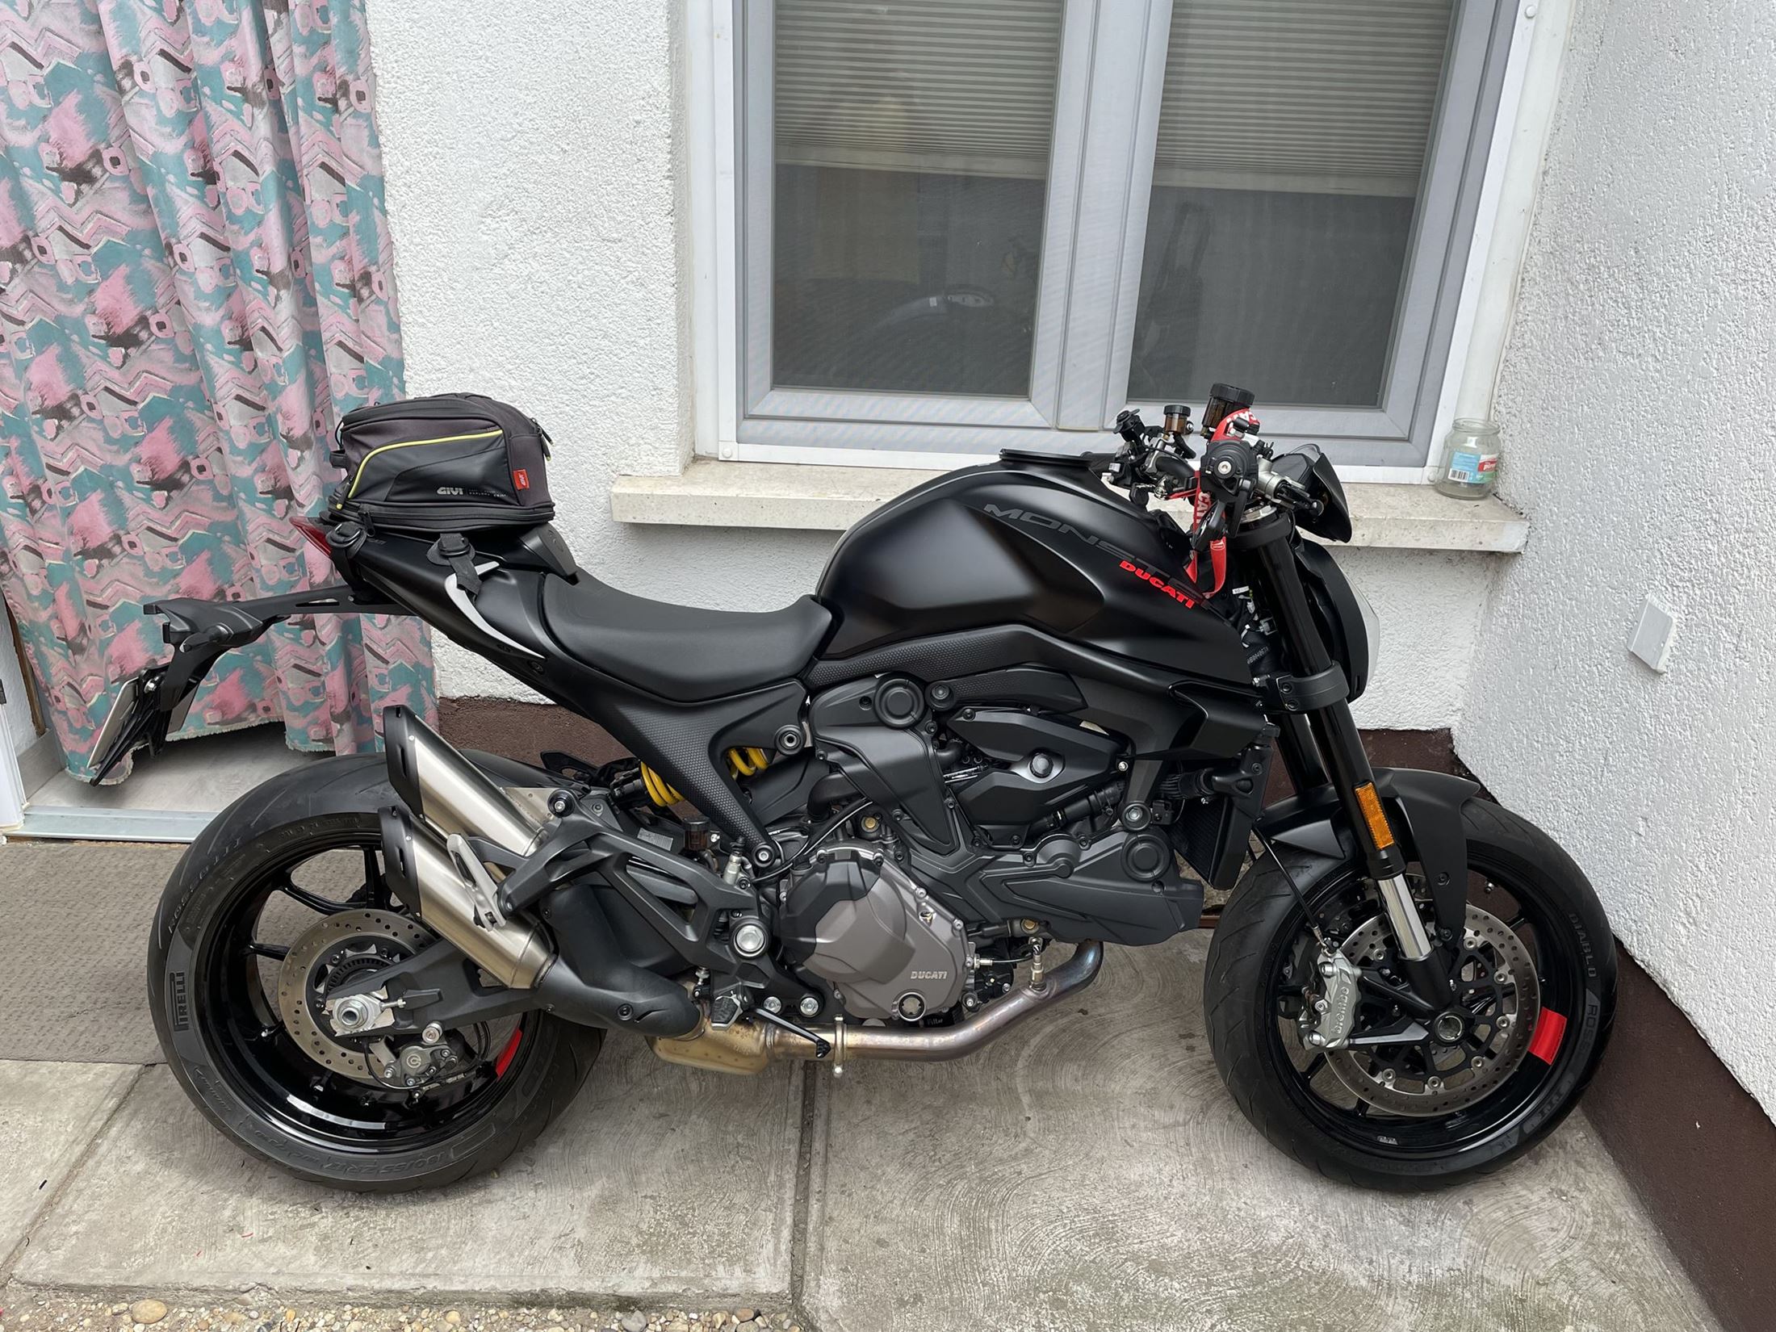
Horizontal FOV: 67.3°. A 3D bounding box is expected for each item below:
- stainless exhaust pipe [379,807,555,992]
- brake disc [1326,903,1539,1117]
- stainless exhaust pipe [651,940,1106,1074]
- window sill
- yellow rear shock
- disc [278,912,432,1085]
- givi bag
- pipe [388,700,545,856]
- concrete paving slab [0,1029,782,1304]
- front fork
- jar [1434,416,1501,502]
[{"bbox_3d":[-0.543,0.298,1.694,0.290,0.100,0.095,40,5,-10],"label":"stainless exhaust pipe"},{"bbox_3d":[0.780,0.493,1.926,0.320,0.320,0.022,2,5,-1],"label":"brake disc"},{"bbox_3d":[-0.011,0.479,1.879,0.640,0.195,0.150,1,10,-4],"label":"stainless exhaust pipe"},{"bbox_3d":[0.329,-0.300,2.489,1.645,0.056,0.215,2,24,-1],"label":"window sill"},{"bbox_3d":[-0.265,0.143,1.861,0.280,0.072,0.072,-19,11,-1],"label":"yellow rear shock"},{"bbox_3d":[-0.692,0.443,1.796,0.245,0.245,0.018,0,10,-5],"label":"disc"},{"bbox_3d":[-0.575,-0.273,1.764,0.265,0.180,0.215,1,10,-4],"label":"givi bag"},{"bbox_3d":[-0.531,0.169,1.674,0.285,0.105,0.095,40,5,-10],"label":"pipe"},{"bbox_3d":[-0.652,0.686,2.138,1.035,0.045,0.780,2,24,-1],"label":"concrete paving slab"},{"bbox_3d":[0.640,0.125,1.923,0.100,0.760,0.270,-23,11,0],"label":"front fork"},{"bbox_3d":[1.101,-0.392,2.528,0.100,0.136,0.100,2,24,-1],"label":"jar"}]

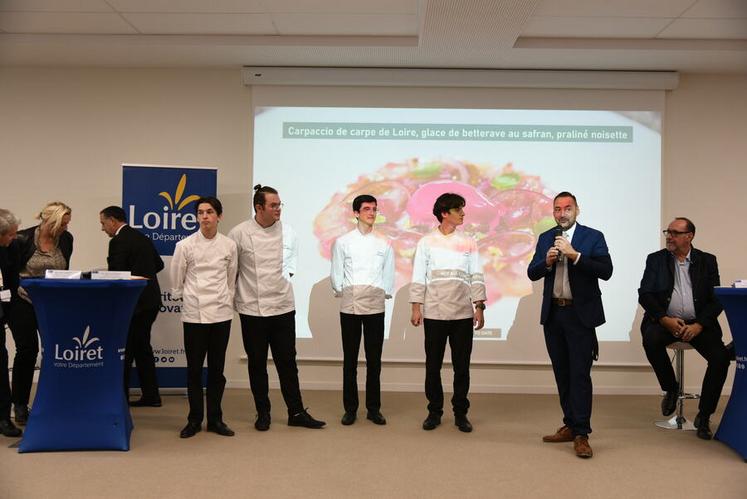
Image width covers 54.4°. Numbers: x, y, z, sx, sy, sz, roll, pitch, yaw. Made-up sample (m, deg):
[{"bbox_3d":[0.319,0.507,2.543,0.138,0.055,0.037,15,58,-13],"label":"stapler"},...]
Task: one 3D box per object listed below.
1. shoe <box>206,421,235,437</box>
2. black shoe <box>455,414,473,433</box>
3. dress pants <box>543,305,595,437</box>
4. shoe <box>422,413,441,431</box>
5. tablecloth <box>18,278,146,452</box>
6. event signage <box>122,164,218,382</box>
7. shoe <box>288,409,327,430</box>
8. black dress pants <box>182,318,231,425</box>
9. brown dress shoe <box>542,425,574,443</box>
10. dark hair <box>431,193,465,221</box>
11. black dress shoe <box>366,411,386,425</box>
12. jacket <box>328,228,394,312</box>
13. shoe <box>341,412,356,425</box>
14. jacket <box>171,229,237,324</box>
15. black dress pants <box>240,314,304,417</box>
[{"bbox_3d":[-1.100,1.272,5.240,0.105,0.100,0.285,2,-1,-41],"label":"shoe"},{"bbox_3d":[0.677,1.296,5.465,0.105,0.100,0.285,1,-1,-14],"label":"black shoe"},{"bbox_3d":[1.382,0.837,5.108,0.380,0.940,0.340,0,-2,24],"label":"dress pants"},{"bbox_3d":[0.452,1.290,5.559,0.105,0.110,0.280,0,-2,19],"label":"shoe"},{"bbox_3d":[-1.946,0.738,4.884,0.850,1.075,0.850,1,-2,-12],"label":"tablecloth"},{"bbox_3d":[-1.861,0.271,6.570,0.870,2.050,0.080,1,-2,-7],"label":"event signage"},{"bbox_3d":[-0.496,1.276,5.465,0.300,0.115,0.105,0,-1,21],"label":"shoe"},{"bbox_3d":[-1.213,0.850,5.318,0.340,0.830,0.270,1,-1,-4],"label":"black dress pants"},{"bbox_3d":[1.343,1.290,5.160,0.295,0.115,0.110,1,-1,-17],"label":"brown dress shoe"},{"bbox_3d":[0.566,-0.311,5.480,0.240,0.230,0.190,0,-2,18],"label":"dark hair"},{"bbox_3d":[0.027,1.293,5.660,0.105,0.100,0.285,1,-1,-29],"label":"black dress shoe"},{"bbox_3d":[-0.085,0.171,5.630,0.500,0.680,0.300,1,-1,-2],"label":"jacket"},{"bbox_3d":[-0.182,1.275,5.581,0.105,0.100,0.280,1,-2,9],"label":"shoe"},{"bbox_3d":[-1.247,0.207,5.360,0.500,0.690,0.330,1,-1,-7],"label":"jacket"},{"bbox_3d":[-0.781,0.841,5.516,0.430,0.870,0.320,1,-2,-20],"label":"black dress pants"}]

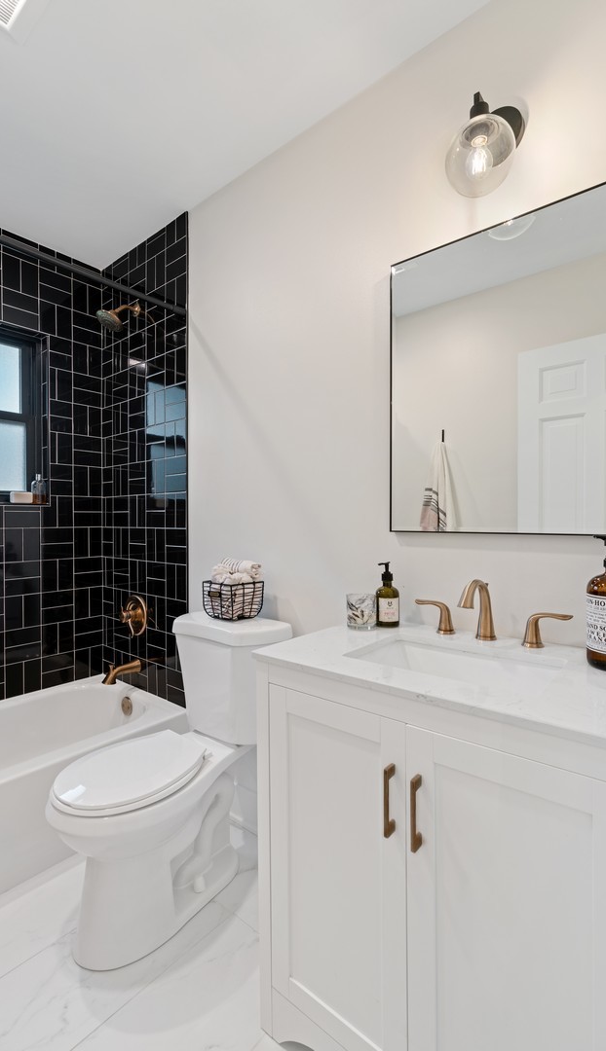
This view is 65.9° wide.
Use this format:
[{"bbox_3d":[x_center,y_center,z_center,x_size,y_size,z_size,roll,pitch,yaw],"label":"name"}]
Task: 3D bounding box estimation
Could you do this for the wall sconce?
[{"bbox_3d":[0.421,-0.900,1.100,0.153,0.240,0.182,0,1,40],"label":"wall sconce"}]

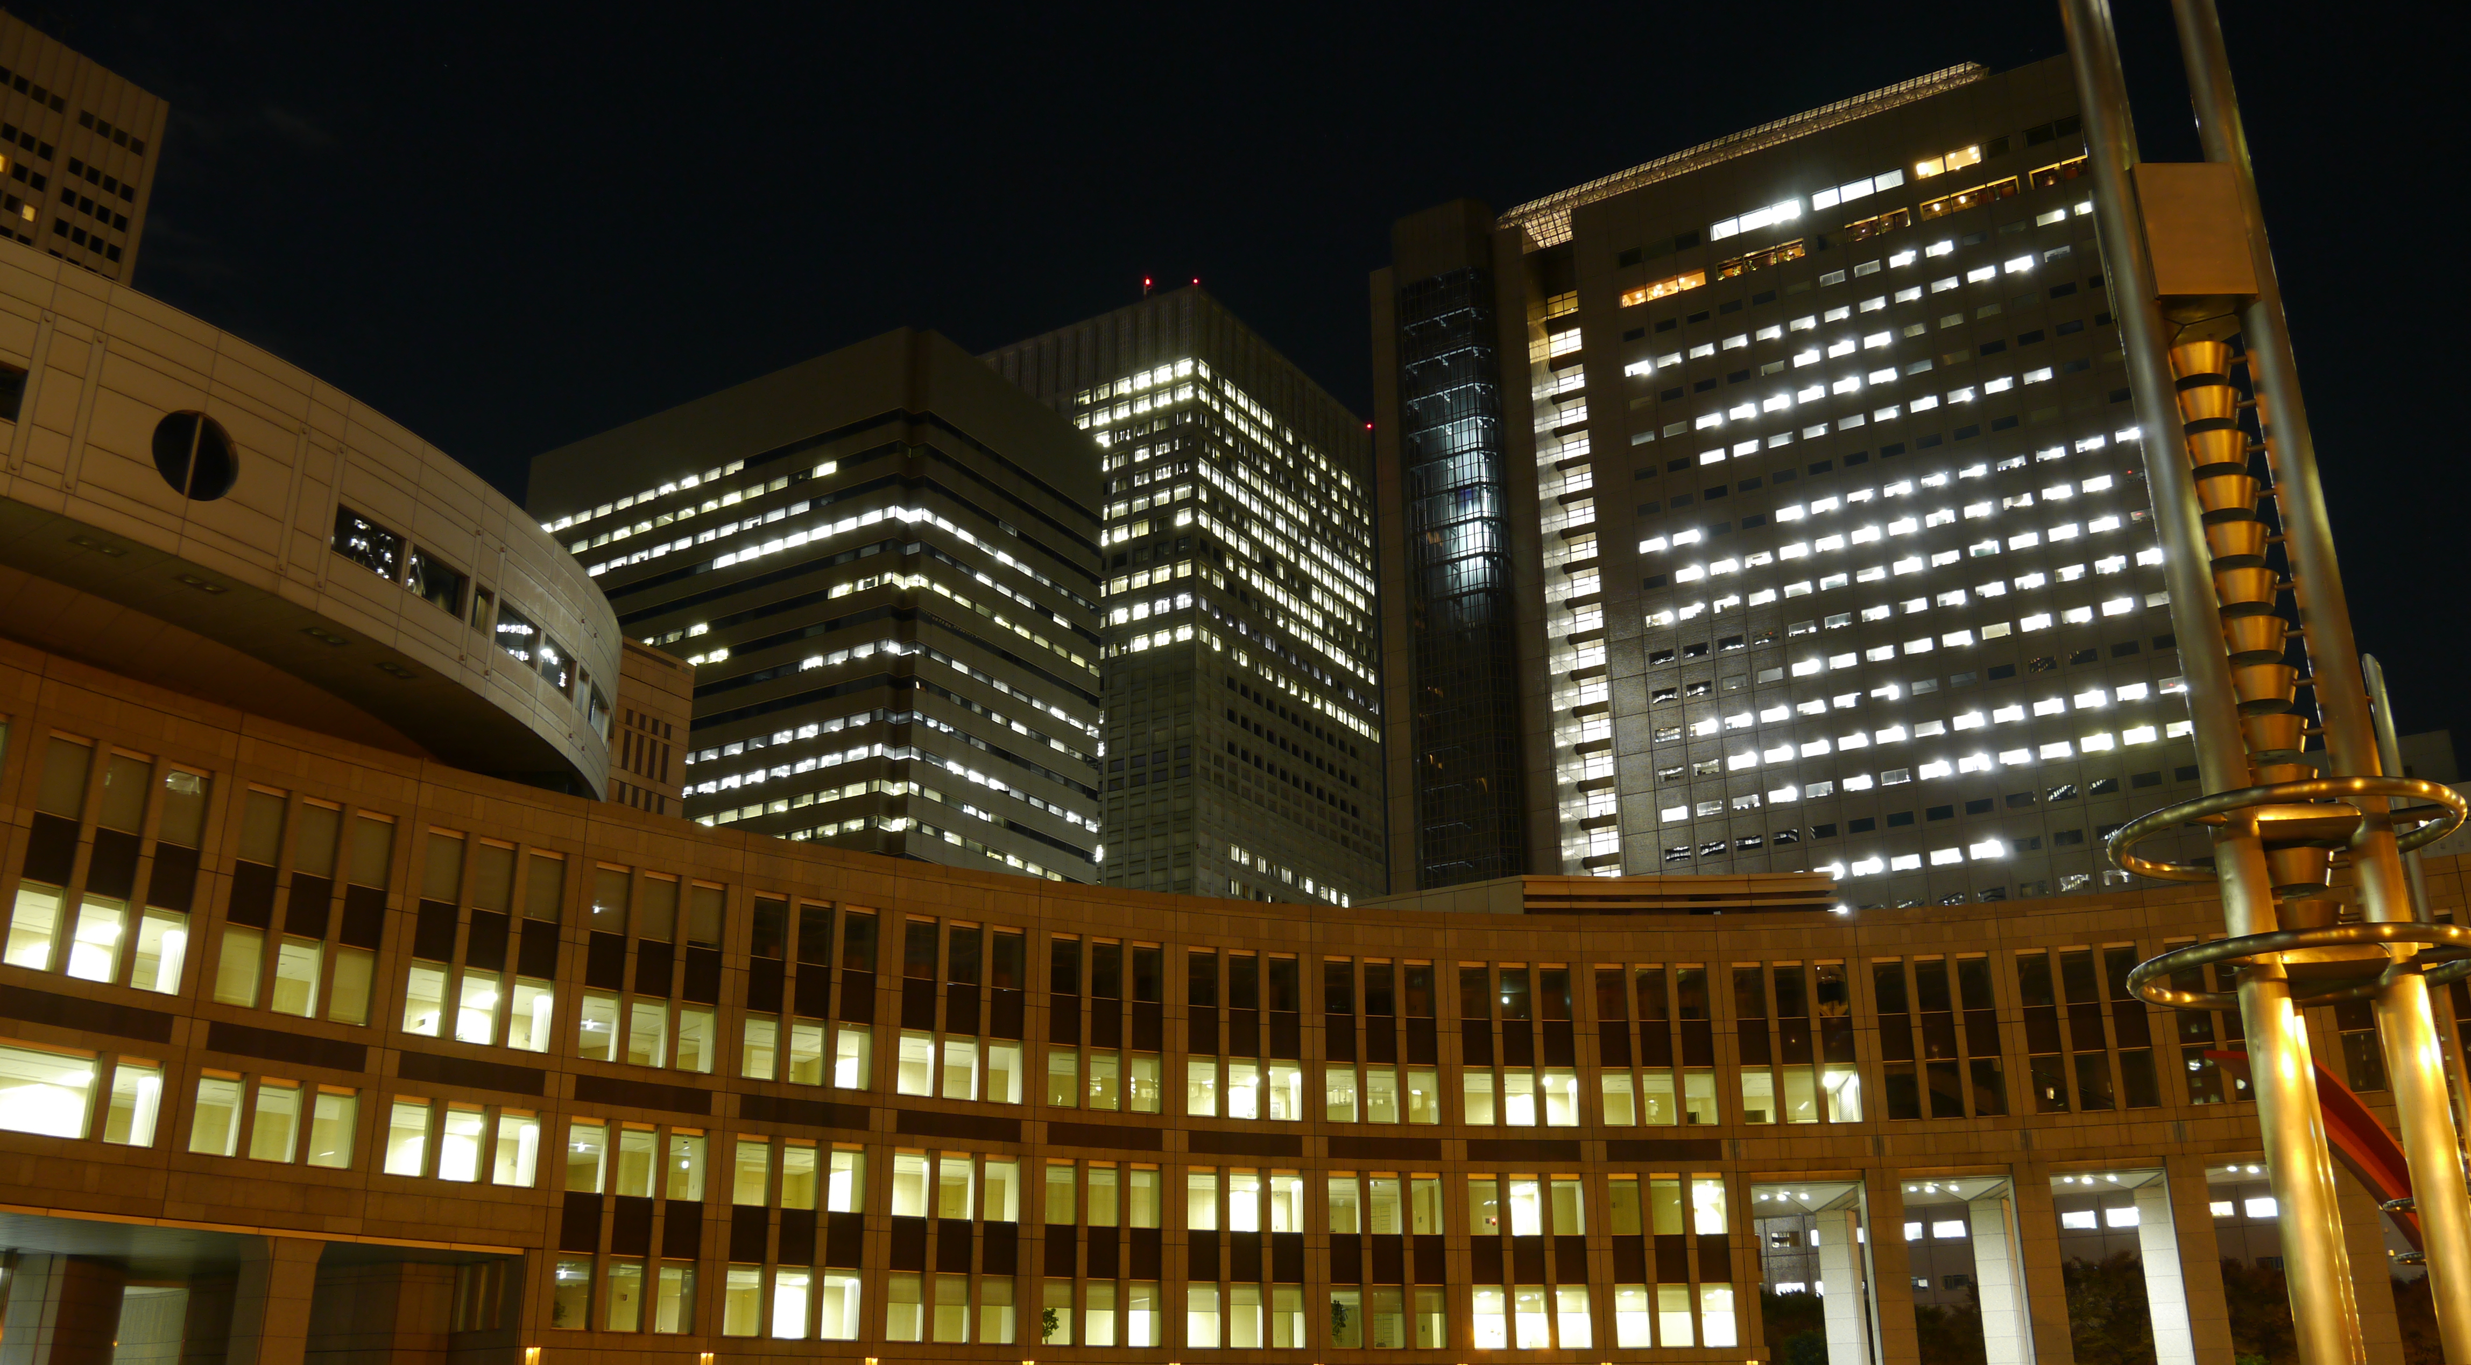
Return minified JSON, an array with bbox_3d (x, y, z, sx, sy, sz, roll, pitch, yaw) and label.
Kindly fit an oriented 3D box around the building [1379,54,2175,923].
[{"bbox_3d":[66.840,16.820,208.110,74.800,124.900,82.500,-12,-23,29],"label":"building"}]

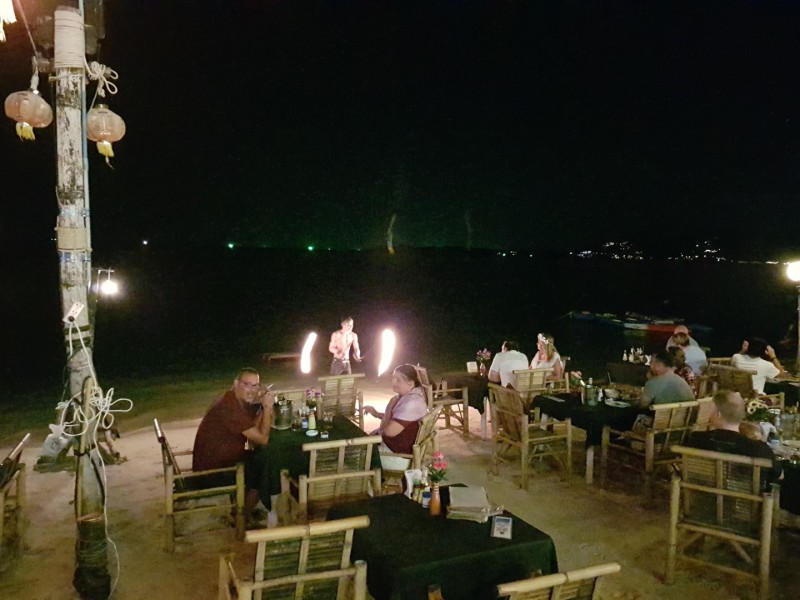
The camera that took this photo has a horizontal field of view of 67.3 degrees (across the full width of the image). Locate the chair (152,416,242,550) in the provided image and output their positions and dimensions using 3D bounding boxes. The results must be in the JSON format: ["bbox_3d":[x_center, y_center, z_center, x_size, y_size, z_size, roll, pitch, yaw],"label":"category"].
[{"bbox_3d":[-1.642,1.440,4.864,0.600,0.935,0.590,0,5,-27],"label":"chair"}]

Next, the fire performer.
[{"bbox_3d":[-0.857,1.077,9.450,0.540,1.660,0.420,1,5,-11],"label":"fire performer"}]

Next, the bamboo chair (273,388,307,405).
[{"bbox_3d":[-1.174,1.415,6.393,0.570,0.900,0.630,0,4,-12],"label":"bamboo chair"}]

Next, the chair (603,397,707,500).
[{"bbox_3d":[2.316,1.332,5.580,0.570,0.900,0.630,-1,4,-25],"label":"chair"}]

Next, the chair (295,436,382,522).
[{"bbox_3d":[-0.473,1.352,4.152,0.570,0.900,0.630,-1,4,-25],"label":"chair"}]

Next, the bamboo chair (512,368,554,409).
[{"bbox_3d":[1.480,1.270,7.287,0.590,0.935,0.600,0,5,-21],"label":"bamboo chair"}]

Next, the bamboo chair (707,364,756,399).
[{"bbox_3d":[4.137,1.246,7.178,0.600,0.935,0.590,-1,5,-30],"label":"bamboo chair"}]

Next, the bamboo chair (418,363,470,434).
[{"bbox_3d":[0.472,1.278,7.755,0.630,0.900,0.570,-1,4,-25],"label":"bamboo chair"}]

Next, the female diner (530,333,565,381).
[{"bbox_3d":[2.065,1.083,8.493,0.750,1.240,0.500,-1,4,-28],"label":"female diner"}]

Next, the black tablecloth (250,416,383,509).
[{"bbox_3d":[-0.780,1.327,5.121,0.890,0.480,0.940,0,5,-21],"label":"black tablecloth"}]

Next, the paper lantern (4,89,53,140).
[{"bbox_3d":[-1.976,-0.988,3.200,0.260,0.290,0.260,10,4,-30],"label":"paper lantern"}]

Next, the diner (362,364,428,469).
[{"bbox_3d":[-0.083,1.165,4.924,0.780,1.260,0.500,2,4,14],"label":"diner"}]

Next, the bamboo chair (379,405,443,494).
[{"bbox_3d":[0.025,1.371,5.065,0.600,0.935,0.590,4,5,21],"label":"bamboo chair"}]

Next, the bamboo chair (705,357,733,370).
[{"bbox_3d":[4.417,1.256,8.197,0.590,0.935,0.600,0,5,-27],"label":"bamboo chair"}]

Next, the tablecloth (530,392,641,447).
[{"bbox_3d":[1.952,1.182,5.973,0.870,0.400,0.800,-1,4,-25],"label":"tablecloth"}]

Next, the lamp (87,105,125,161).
[{"bbox_3d":[-1.666,-0.942,3.400,0.240,0.320,0.240,-1,4,-27],"label":"lamp"}]

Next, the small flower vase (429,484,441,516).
[{"bbox_3d":[0.187,1.049,3.173,0.066,0.180,0.066,2,4,0],"label":"small flower vase"}]

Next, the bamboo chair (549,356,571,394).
[{"bbox_3d":[1.990,1.250,8.423,0.600,0.935,0.590,-1,5,-30],"label":"bamboo chair"}]

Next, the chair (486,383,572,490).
[{"bbox_3d":[1.277,1.293,5.906,0.600,0.935,0.590,0,5,-22],"label":"chair"}]

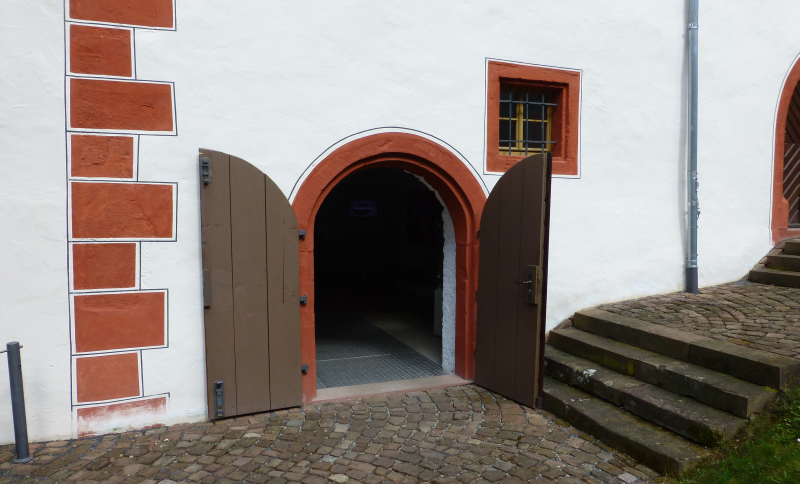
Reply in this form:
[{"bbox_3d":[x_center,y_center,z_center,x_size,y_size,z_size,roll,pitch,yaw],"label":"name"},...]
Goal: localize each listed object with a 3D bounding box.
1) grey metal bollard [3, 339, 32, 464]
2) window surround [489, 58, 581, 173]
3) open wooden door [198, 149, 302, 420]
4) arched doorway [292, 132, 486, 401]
[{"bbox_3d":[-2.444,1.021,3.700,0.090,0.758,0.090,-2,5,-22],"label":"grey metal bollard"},{"bbox_3d":[1.231,-1.139,5.468,1.030,0.985,0.200,-1,4,-22],"label":"window surround"},{"bbox_3d":[-1.128,0.310,4.505,0.760,2.060,0.060,-1,4,-22],"label":"open wooden door"},{"bbox_3d":[-0.086,0.190,5.085,1.820,2.250,0.350,-1,4,-22],"label":"arched doorway"}]

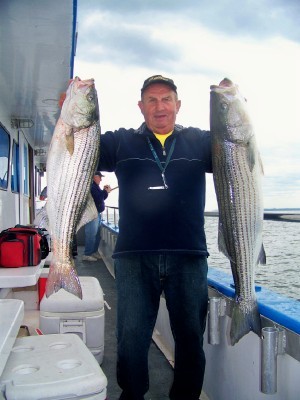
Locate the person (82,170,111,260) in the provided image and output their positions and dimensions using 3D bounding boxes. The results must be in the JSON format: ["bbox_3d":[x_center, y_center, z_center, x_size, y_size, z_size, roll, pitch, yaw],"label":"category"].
[{"bbox_3d":[-1.065,0.325,8.350,0.570,1.770,0.520,0,-1,-6],"label":"person"}]

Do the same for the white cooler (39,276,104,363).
[{"bbox_3d":[-0.583,0.888,3.210,0.420,0.445,0.910,0,-1,-8],"label":"white cooler"}]

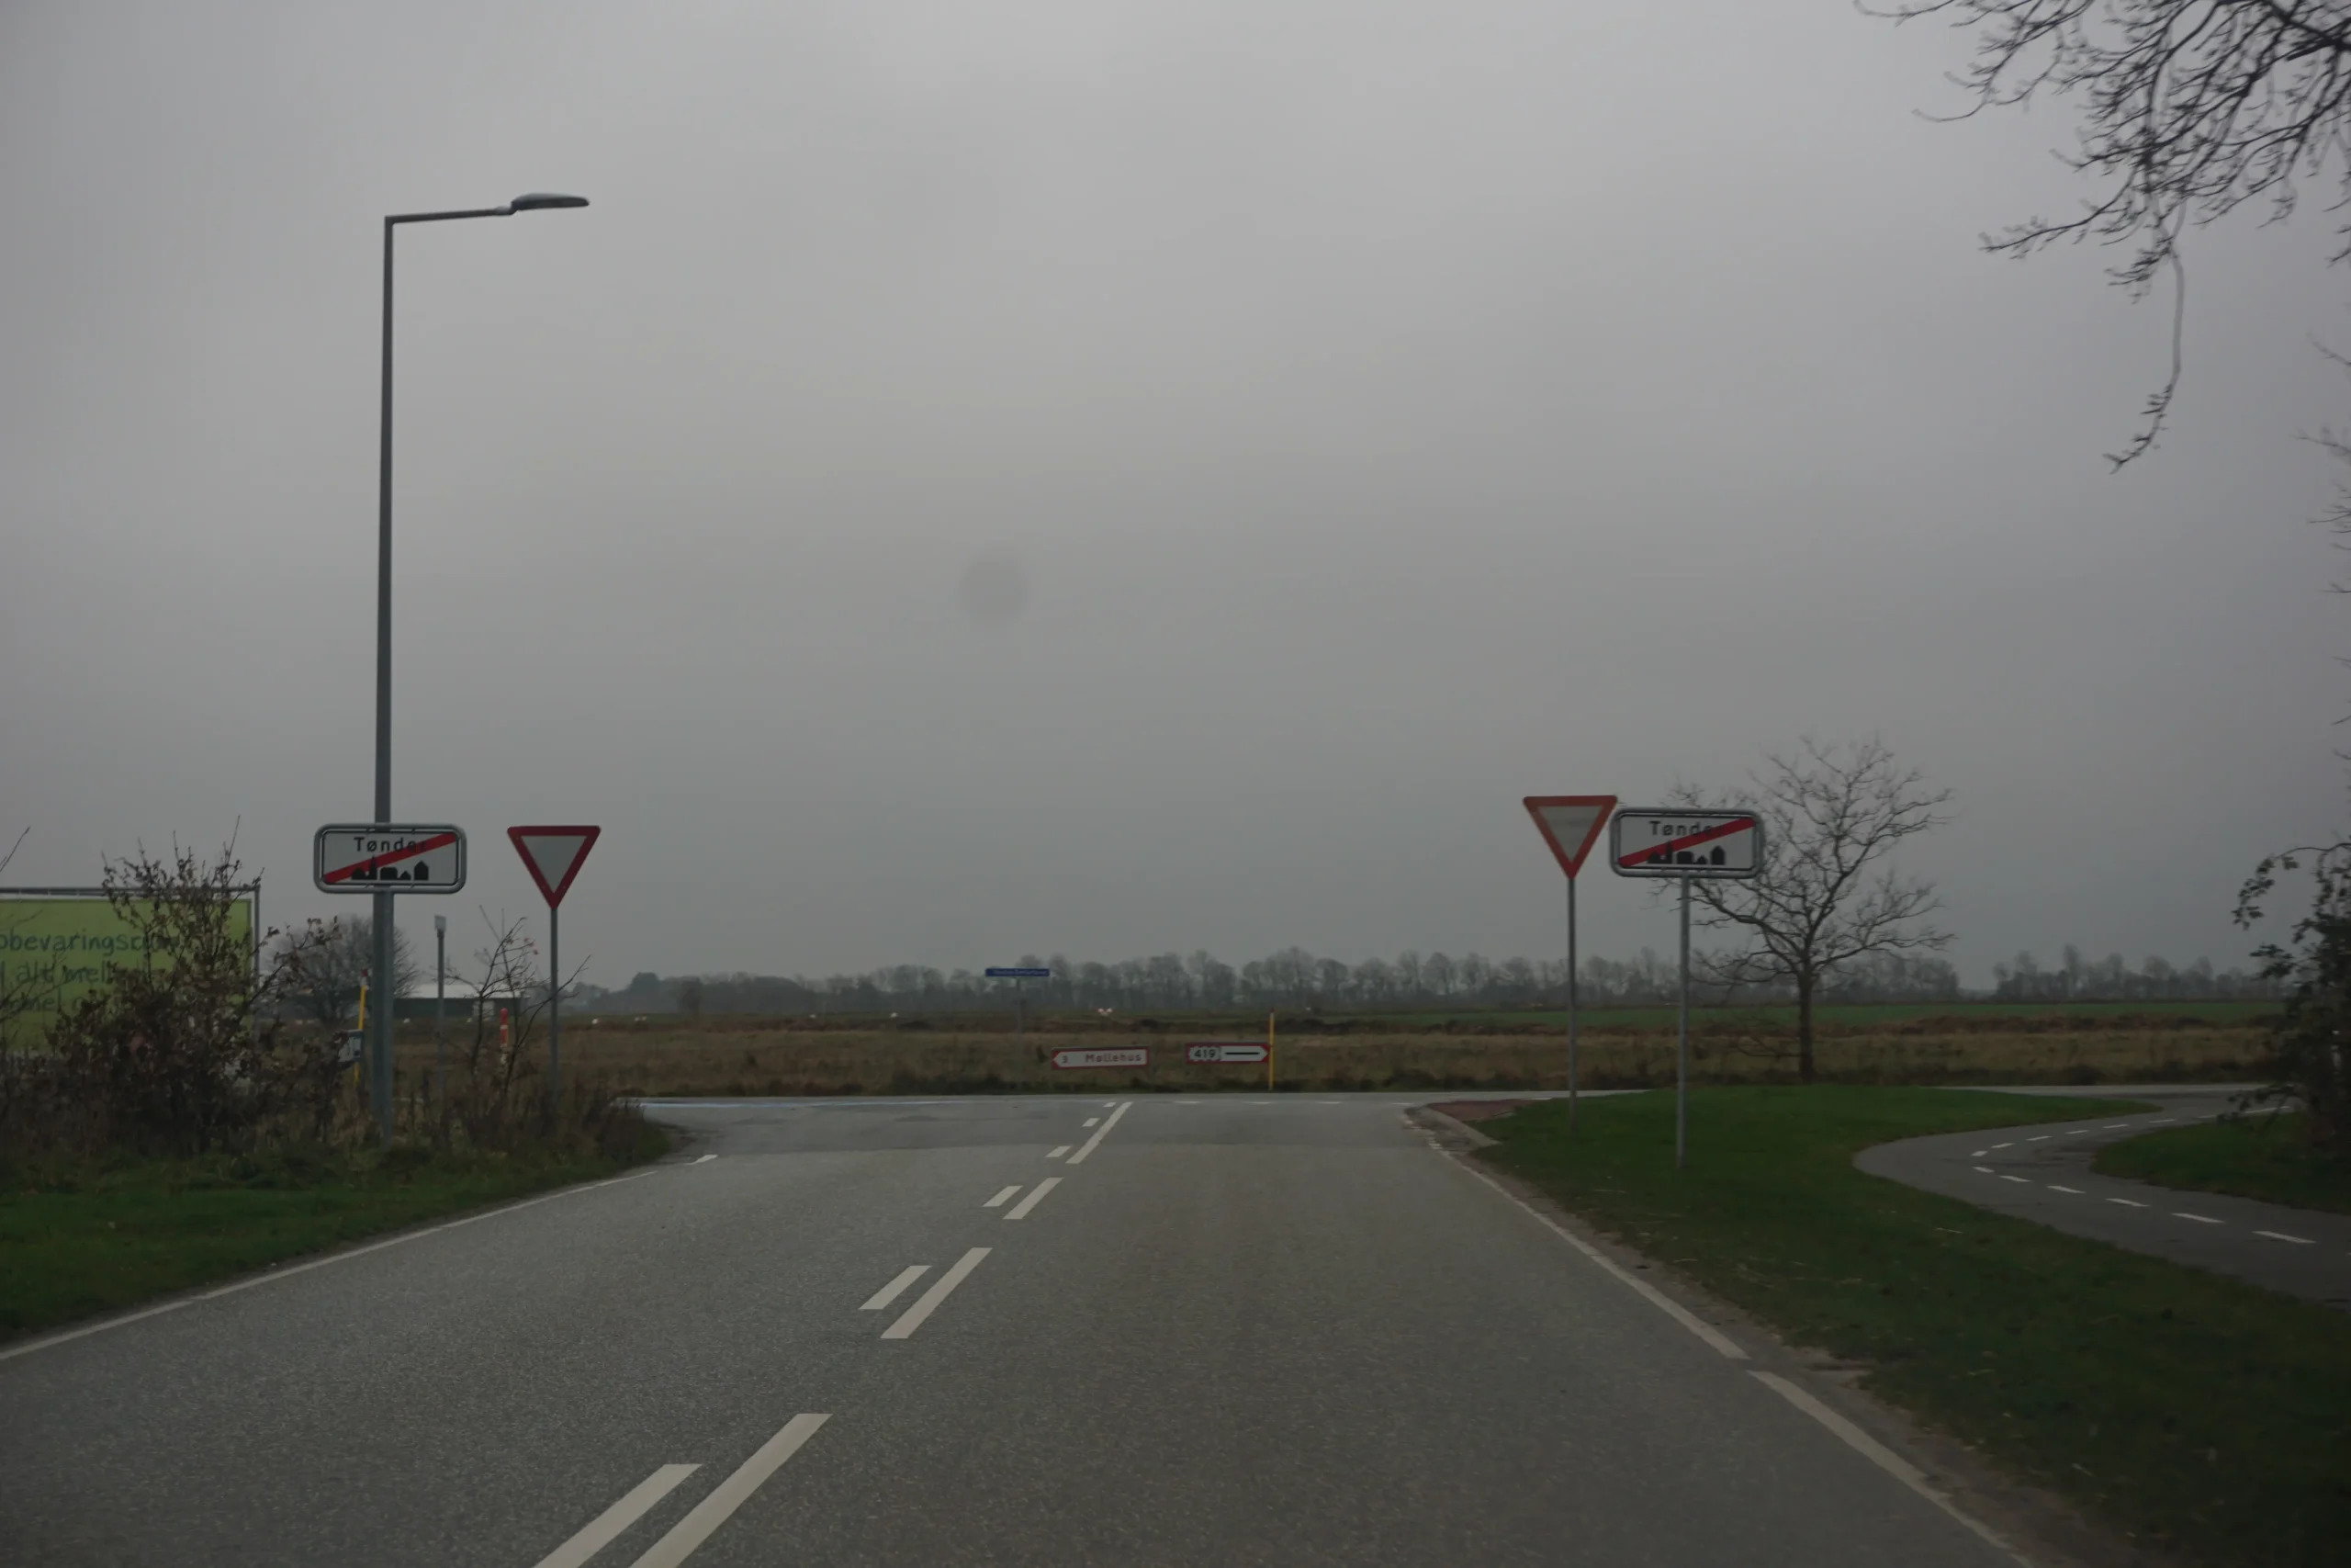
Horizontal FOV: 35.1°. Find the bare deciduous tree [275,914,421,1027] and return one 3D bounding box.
[{"bbox_3d":[-62.335,14.022,280.248,10.700,8.419,10.000,0,-3,1],"label":"bare deciduous tree"}]

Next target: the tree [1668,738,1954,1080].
[{"bbox_3d":[10.127,2.017,60.163,4.750,5.531,4.600,0,-3,1],"label":"tree"}]

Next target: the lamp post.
[{"bbox_3d":[-6.381,-1.095,34.056,1.910,8.704,0.330,0,-3,1],"label":"lamp post"}]

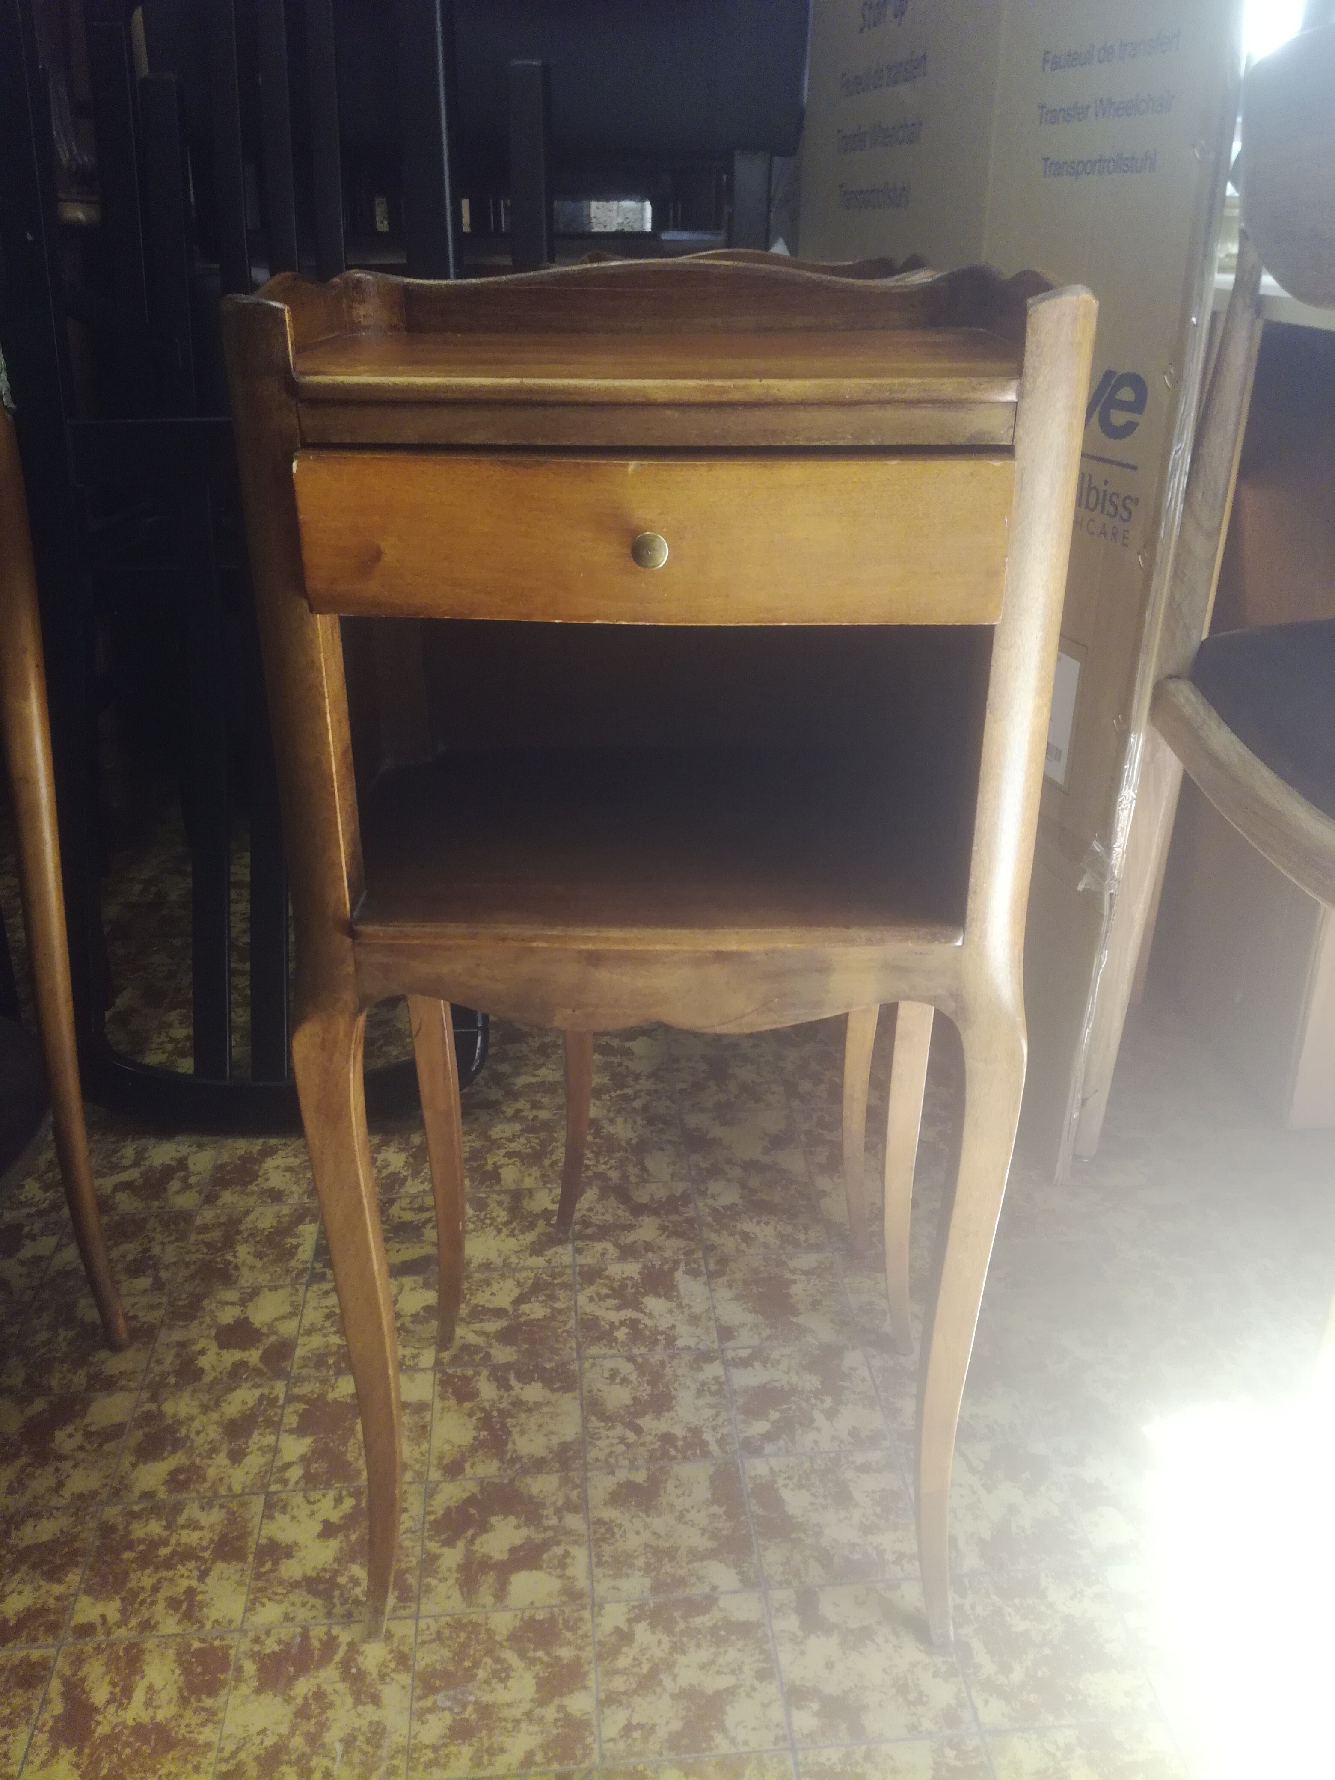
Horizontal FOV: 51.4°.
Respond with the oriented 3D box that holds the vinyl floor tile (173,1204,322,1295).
[{"bbox_3d":[-0.331,0.284,1.107,0.102,0.003,0.100,-2,26,-5],"label":"vinyl floor tile"}]

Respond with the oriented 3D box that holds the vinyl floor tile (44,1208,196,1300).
[{"bbox_3d":[-0.433,0.288,1.098,0.102,0.003,0.100,-2,26,-5],"label":"vinyl floor tile"}]

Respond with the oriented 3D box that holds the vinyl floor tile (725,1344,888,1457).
[{"bbox_3d":[0.092,0.347,0.953,0.099,0.004,0.099,-2,23,-5],"label":"vinyl floor tile"}]

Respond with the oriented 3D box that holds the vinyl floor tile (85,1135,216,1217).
[{"bbox_3d":[-0.443,0.246,1.186,0.102,0.003,0.100,-2,26,-5],"label":"vinyl floor tile"}]

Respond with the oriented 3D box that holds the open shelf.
[{"bbox_3d":[-0.002,-0.030,0.727,0.278,0.012,0.250,1,23,2],"label":"open shelf"}]

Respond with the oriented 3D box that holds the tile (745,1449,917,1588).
[{"bbox_3d":[0.101,0.387,0.861,0.099,0.004,0.099,-2,23,-5],"label":"tile"}]

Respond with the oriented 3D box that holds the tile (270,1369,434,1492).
[{"bbox_3d":[-0.207,0.360,0.927,0.099,0.004,0.099,-2,23,-5],"label":"tile"}]

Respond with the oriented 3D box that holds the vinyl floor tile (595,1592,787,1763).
[{"bbox_3d":[0.011,0.431,0.761,0.099,0.004,0.099,-2,23,-5],"label":"vinyl floor tile"}]

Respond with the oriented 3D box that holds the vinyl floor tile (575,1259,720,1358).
[{"bbox_3d":[-0.016,0.315,1.046,0.102,0.003,0.100,-2,26,-5],"label":"vinyl floor tile"}]

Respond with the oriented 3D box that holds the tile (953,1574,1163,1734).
[{"bbox_3d":[0.210,0.422,0.778,0.099,0.004,0.099,-2,23,-5],"label":"tile"}]

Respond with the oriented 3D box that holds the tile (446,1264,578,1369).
[{"bbox_3d":[-0.118,0.319,1.037,0.102,0.003,0.100,-2,26,-5],"label":"tile"}]

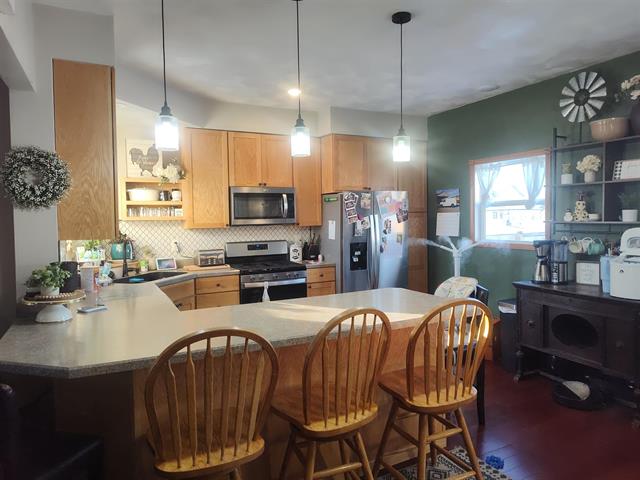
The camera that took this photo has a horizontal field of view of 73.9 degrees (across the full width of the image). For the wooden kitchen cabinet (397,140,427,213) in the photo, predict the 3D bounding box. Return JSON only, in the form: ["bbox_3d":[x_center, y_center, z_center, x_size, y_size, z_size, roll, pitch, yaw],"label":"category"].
[{"bbox_3d":[1.041,-0.810,5.665,0.462,0.912,0.620,-2,3,-26],"label":"wooden kitchen cabinet"}]

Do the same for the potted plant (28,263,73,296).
[{"bbox_3d":[-1.513,0.222,2.387,0.201,0.189,0.191,-3,3,-27],"label":"potted plant"}]

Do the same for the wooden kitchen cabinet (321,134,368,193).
[{"bbox_3d":[0.223,-0.900,5.265,0.467,0.664,0.620,-2,3,-26],"label":"wooden kitchen cabinet"}]

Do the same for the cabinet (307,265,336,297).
[{"bbox_3d":[-0.120,0.747,5.129,0.369,0.905,0.634,-3,3,-27],"label":"cabinet"}]

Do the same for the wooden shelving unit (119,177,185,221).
[{"bbox_3d":[-1.790,-0.424,4.519,0.660,0.445,0.240,-2,3,-26],"label":"wooden shelving unit"}]

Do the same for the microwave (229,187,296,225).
[{"bbox_3d":[-0.704,-0.386,4.923,0.759,0.412,0.402,-3,3,-27],"label":"microwave"}]

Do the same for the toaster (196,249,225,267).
[{"bbox_3d":[-1.225,0.196,4.760,0.278,0.170,0.240,-2,3,-26],"label":"toaster"}]

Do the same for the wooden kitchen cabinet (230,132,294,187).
[{"bbox_3d":[-0.724,-0.895,4.918,0.759,0.586,0.352,-3,3,-27],"label":"wooden kitchen cabinet"}]

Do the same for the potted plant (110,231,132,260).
[{"bbox_3d":[-2.010,0.060,4.313,0.200,0.295,0.190,-2,3,-26],"label":"potted plant"}]

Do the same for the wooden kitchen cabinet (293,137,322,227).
[{"bbox_3d":[-0.211,-0.697,5.224,0.365,1.051,0.330,-2,3,-26],"label":"wooden kitchen cabinet"}]

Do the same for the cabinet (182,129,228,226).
[{"bbox_3d":[-1.273,-0.654,4.710,0.467,1.051,0.330,-2,3,-26],"label":"cabinet"}]

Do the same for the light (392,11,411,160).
[{"bbox_3d":[0.519,-0.950,2.679,0.119,0.911,0.119,-1,3,0],"label":"light"}]

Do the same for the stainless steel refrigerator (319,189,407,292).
[{"bbox_3d":[0.504,0.298,5.314,0.917,1.760,0.815,-3,3,-27],"label":"stainless steel refrigerator"}]

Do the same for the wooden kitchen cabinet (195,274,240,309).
[{"bbox_3d":[-1.178,0.804,4.655,0.460,0.876,0.610,-2,3,-26],"label":"wooden kitchen cabinet"}]

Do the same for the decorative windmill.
[{"bbox_3d":[2.237,-1.123,3.629,0.101,0.604,0.407,-3,3,-27],"label":"decorative windmill"}]

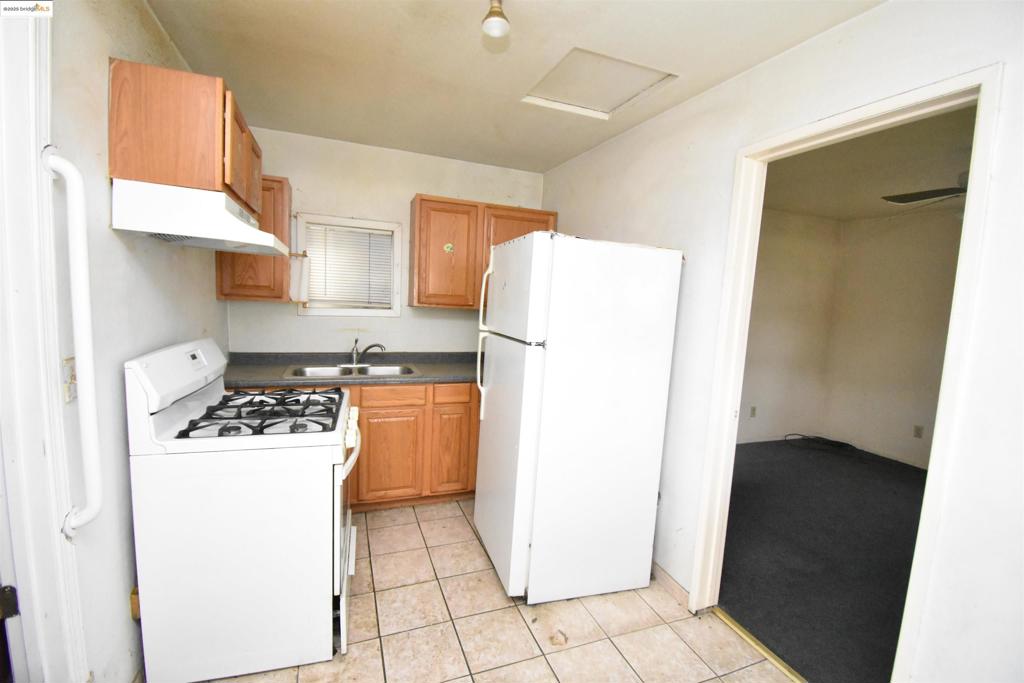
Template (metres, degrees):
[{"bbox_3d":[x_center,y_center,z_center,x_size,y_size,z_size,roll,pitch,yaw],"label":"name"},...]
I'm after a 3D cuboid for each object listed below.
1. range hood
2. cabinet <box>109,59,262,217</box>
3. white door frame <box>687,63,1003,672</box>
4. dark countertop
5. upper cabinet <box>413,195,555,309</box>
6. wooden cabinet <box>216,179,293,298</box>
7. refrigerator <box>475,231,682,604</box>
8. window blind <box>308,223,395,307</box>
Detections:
[{"bbox_3d":[-1.222,-0.485,1.806,0.450,0.170,0.740,0,7,-23],"label":"range hood"},{"bbox_3d":[-1.266,-0.752,1.759,0.325,0.365,0.750,0,7,-23],"label":"cabinet"},{"bbox_3d":[1.113,0.287,1.589,0.150,2.117,0.792,1,7,-22],"label":"white door frame"},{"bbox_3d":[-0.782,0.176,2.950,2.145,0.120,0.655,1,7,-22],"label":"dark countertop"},{"bbox_3d":[-0.216,-0.631,3.253,1.062,0.762,0.325,1,7,-22],"label":"upper cabinet"},{"bbox_3d":[-1.615,-0.636,2.691,0.379,0.759,0.325,1,7,-22],"label":"wooden cabinet"},{"bbox_3d":[0.277,0.370,2.331,0.790,1.710,0.700,1,6,-18],"label":"refrigerator"},{"bbox_3d":[-1.164,-0.529,3.079,0.584,0.580,0.040,1,7,-22],"label":"window blind"}]

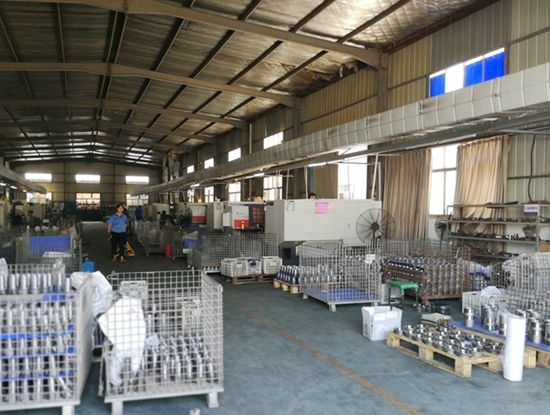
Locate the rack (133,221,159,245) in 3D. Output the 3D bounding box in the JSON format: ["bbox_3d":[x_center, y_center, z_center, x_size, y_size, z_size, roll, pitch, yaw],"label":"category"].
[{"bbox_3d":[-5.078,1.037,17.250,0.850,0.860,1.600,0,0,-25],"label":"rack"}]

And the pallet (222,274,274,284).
[{"bbox_3d":[-0.460,1.397,8.815,1.120,0.150,0.800,0,0,-25],"label":"pallet"}]

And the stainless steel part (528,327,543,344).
[{"bbox_3d":[2.435,1.187,4.020,0.107,0.190,0.107,0,0,-25],"label":"stainless steel part"}]

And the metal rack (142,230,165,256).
[{"bbox_3d":[-3.618,1.040,12.900,0.650,0.770,0.780,0,0,-25],"label":"metal rack"}]

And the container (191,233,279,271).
[{"bbox_3d":[-0.920,1.000,9.570,1.680,0.850,1.050,0,0,-25],"label":"container"}]

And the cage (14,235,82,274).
[{"bbox_3d":[-4.176,1.012,7.987,1.035,0.870,0.840,0,0,-26],"label":"cage"}]

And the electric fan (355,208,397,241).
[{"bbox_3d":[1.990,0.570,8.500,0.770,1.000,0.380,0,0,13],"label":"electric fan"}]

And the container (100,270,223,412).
[{"bbox_3d":[-0.930,1.021,3.599,0.820,0.870,1.030,0,0,-17],"label":"container"}]

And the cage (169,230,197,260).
[{"bbox_3d":[-2.555,1.010,12.190,0.880,0.820,0.820,0,0,-25],"label":"cage"}]

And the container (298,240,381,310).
[{"bbox_3d":[0.983,1.035,6.628,0.845,0.880,1.037,0,0,-18],"label":"container"}]

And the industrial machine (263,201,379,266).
[{"bbox_3d":[1.187,0.661,10.986,2.750,1.654,1.350,0,0,-25],"label":"industrial machine"}]

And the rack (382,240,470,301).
[{"bbox_3d":[2.481,1.045,7.160,0.850,0.880,1.080,0,0,-18],"label":"rack"}]

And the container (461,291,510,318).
[{"bbox_3d":[2.800,1.290,5.640,0.400,0.290,0.500,0,0,-23],"label":"container"}]

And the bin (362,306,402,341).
[{"bbox_3d":[1.175,1.290,4.800,0.410,0.300,0.290,0,0,-21],"label":"bin"}]

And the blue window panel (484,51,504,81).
[{"bbox_3d":[5.231,-3.317,10.259,0.050,0.603,0.532,0,0,-25],"label":"blue window panel"}]

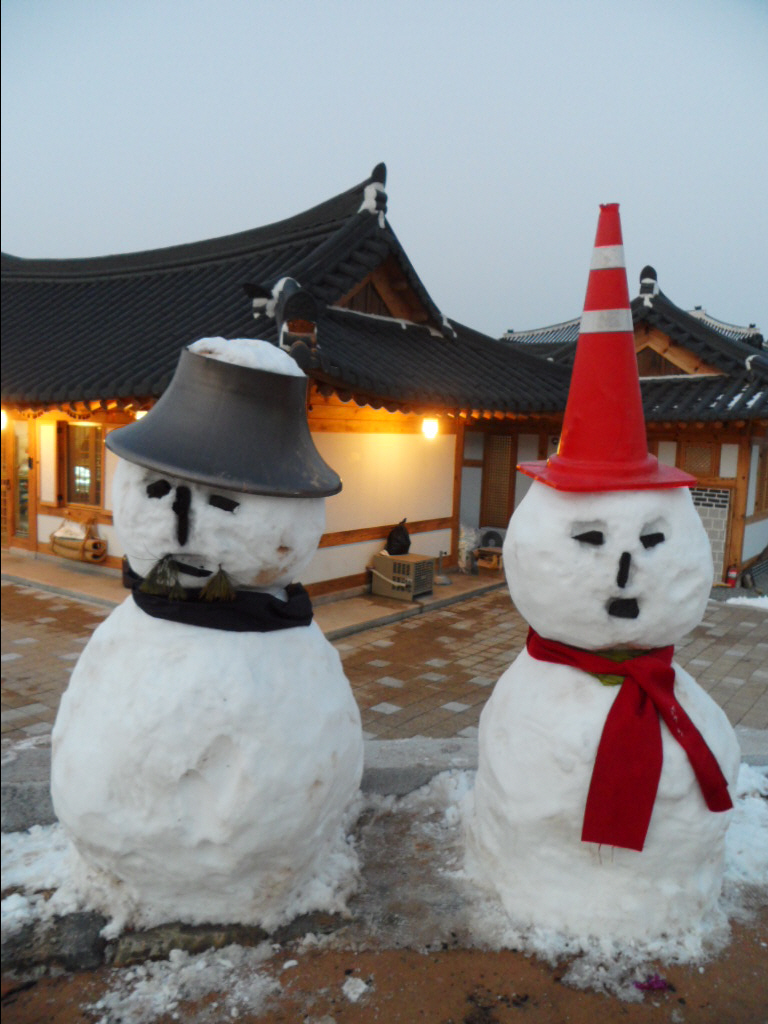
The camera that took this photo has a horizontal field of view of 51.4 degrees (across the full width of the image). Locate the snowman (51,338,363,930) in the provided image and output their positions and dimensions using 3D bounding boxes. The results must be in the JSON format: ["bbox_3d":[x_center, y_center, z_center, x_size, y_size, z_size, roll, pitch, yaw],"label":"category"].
[{"bbox_3d":[-0.505,0.277,2.329,0.850,1.548,0.840,3,6,7],"label":"snowman"}]

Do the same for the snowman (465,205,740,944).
[{"bbox_3d":[0.650,0.133,2.271,0.740,1.870,0.730,3,6,6],"label":"snowman"}]

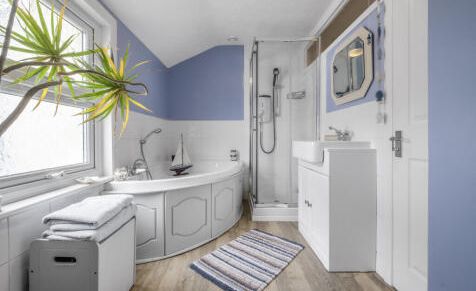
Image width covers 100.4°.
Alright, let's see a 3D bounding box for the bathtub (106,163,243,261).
[{"bbox_3d":[-0.480,0.545,2.157,1.100,0.580,1.480,0,2,0],"label":"bathtub"}]

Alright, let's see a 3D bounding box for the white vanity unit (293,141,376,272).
[{"bbox_3d":[0.716,0.412,1.662,0.443,0.876,0.618,0,2,0],"label":"white vanity unit"}]

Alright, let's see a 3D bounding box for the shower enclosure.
[{"bbox_3d":[0.536,-0.167,2.528,0.747,1.980,0.740,0,2,0],"label":"shower enclosure"}]

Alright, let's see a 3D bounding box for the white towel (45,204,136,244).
[{"bbox_3d":[-0.797,0.415,1.103,0.290,0.072,0.295,0,2,5],"label":"white towel"}]

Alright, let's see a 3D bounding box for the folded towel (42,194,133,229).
[{"bbox_3d":[-0.803,0.349,1.099,0.280,0.076,0.295,0,2,5],"label":"folded towel"}]

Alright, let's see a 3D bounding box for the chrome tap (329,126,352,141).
[{"bbox_3d":[0.835,-0.094,1.633,0.160,0.125,0.120,0,2,0],"label":"chrome tap"}]

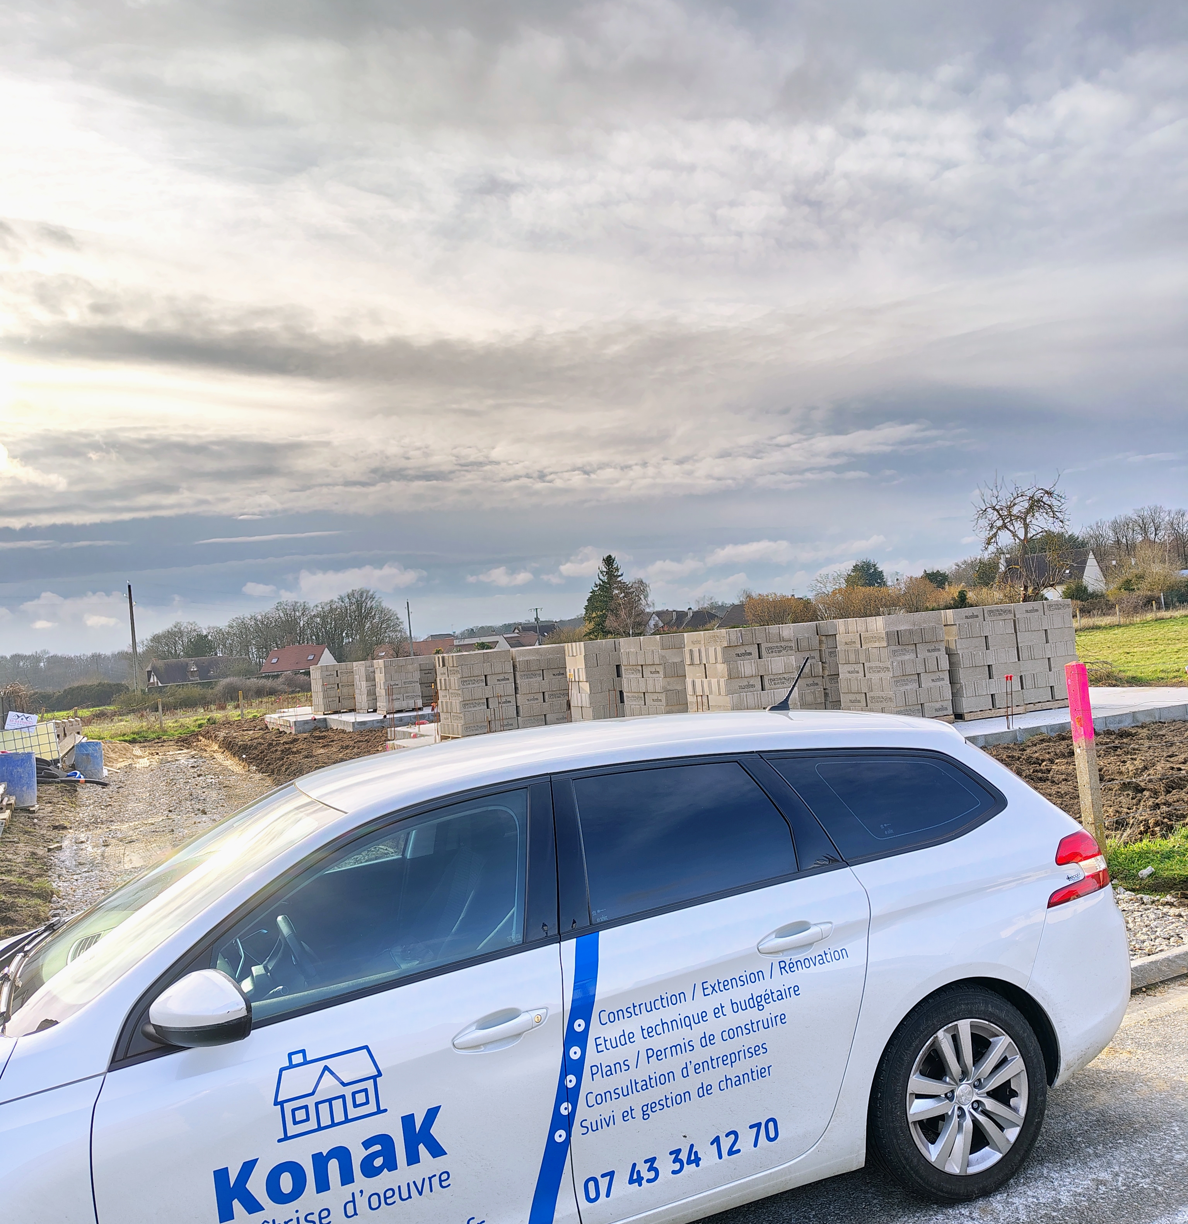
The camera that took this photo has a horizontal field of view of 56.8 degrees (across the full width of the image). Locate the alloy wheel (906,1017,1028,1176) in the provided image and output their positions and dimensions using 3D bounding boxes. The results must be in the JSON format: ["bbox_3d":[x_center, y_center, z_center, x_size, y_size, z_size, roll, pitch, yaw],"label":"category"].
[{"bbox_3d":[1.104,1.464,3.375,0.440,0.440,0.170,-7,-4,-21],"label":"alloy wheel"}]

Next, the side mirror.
[{"bbox_3d":[-0.913,0.918,2.545,0.200,0.155,0.220,-7,-4,-21],"label":"side mirror"}]

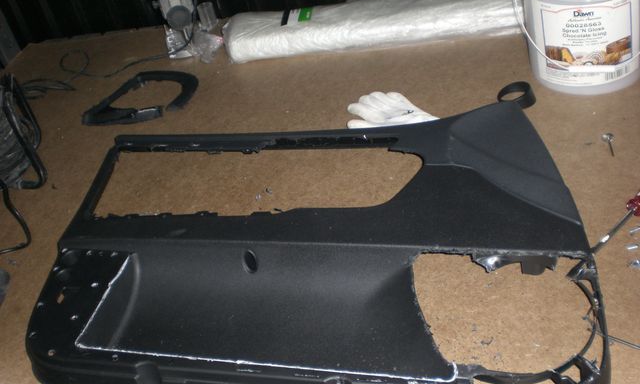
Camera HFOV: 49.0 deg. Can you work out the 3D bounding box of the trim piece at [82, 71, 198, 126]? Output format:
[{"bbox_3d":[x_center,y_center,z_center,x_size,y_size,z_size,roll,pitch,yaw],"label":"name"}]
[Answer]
[{"bbox_3d":[-0.444,-0.248,1.780,0.276,0.030,0.232,-2,37,17],"label":"trim piece"}]

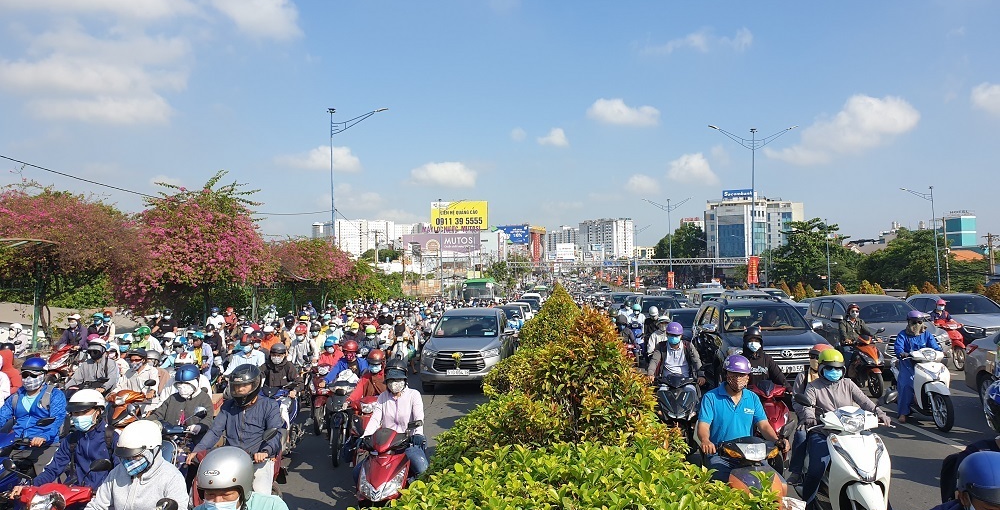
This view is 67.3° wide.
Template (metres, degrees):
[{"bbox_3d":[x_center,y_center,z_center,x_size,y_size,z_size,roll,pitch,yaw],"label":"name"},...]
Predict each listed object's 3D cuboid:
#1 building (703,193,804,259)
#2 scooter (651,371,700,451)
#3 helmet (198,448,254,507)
[{"bbox_3d":[81.960,-4.314,240.000,26.000,30.000,26.000,-2,-2,27],"label":"building"},{"bbox_3d":[2.330,1.962,9.950,0.700,1.120,1.930,-1,-2,7],"label":"scooter"},{"bbox_3d":[-1.313,1.054,3.600,0.250,0.260,0.290,-1,-2,3],"label":"helmet"}]

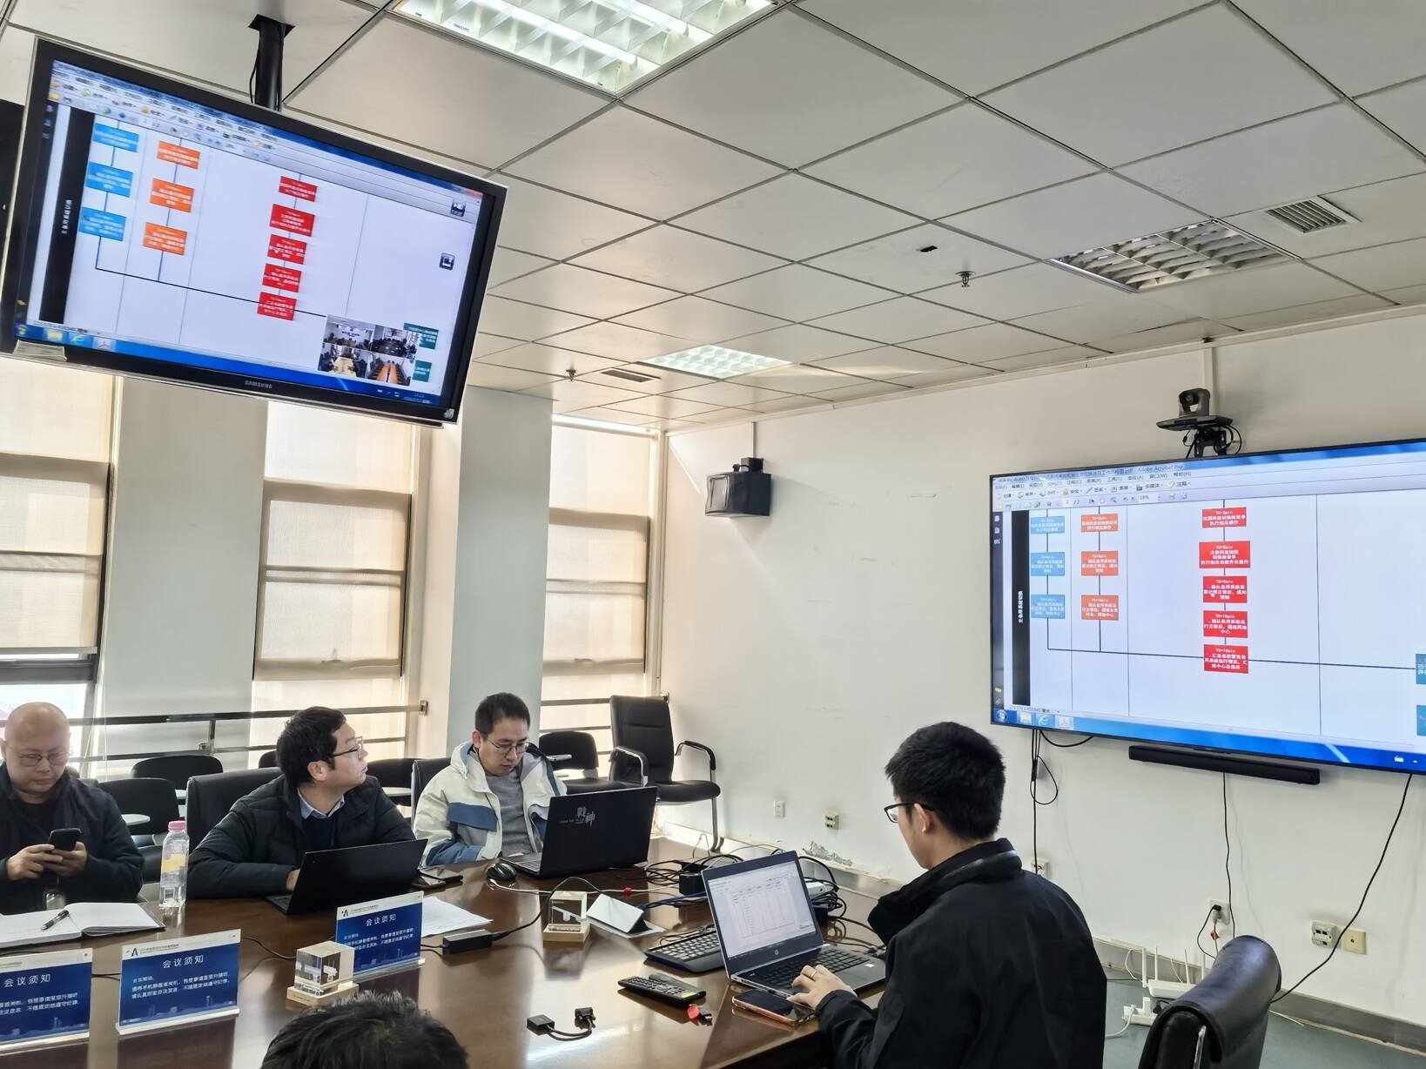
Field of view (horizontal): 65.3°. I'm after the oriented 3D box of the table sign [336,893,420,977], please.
[{"bbox_3d":[-0.728,0.882,2.442,0.208,0.155,0.060,5,-5,-43],"label":"table sign"}]

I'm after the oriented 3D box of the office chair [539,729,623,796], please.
[{"bbox_3d":[-0.733,1.555,6.478,0.560,0.790,0.560,4,-4,-40],"label":"office chair"}]

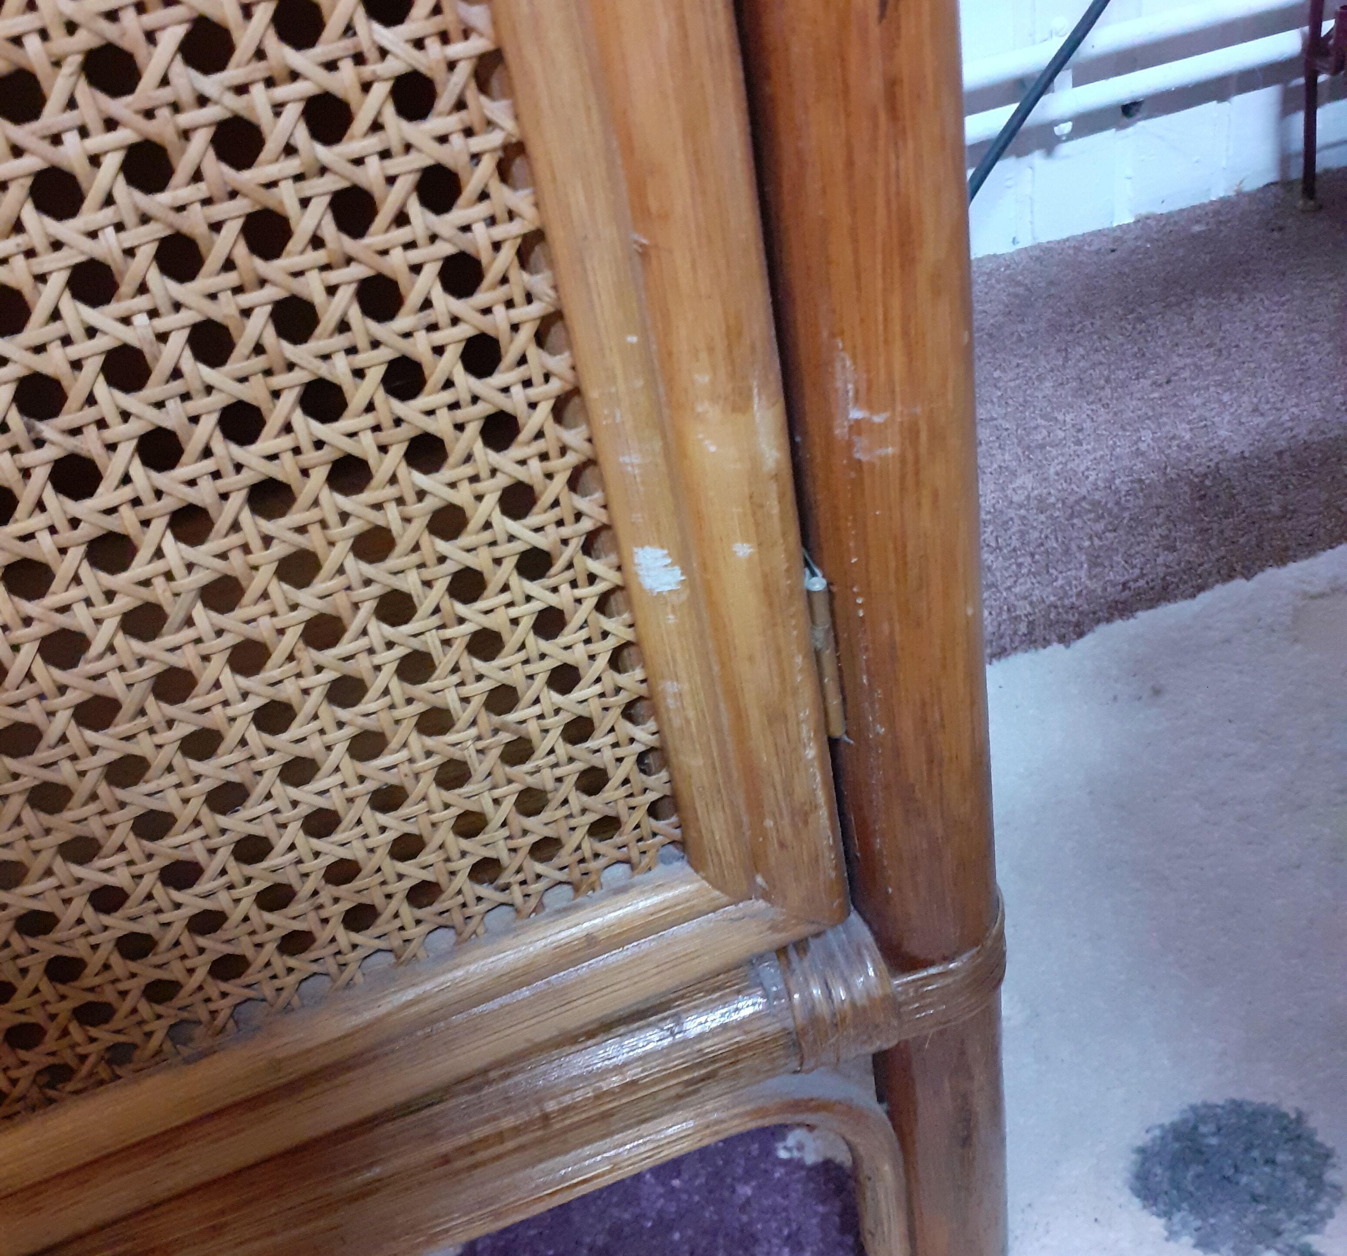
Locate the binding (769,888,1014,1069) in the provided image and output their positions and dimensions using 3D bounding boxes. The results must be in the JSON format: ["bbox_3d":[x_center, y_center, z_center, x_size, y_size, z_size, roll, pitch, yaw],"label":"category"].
[{"bbox_3d":[0.049,0.079,0.328,0.060,0.031,0.033,-20,37,-13],"label":"binding"}]

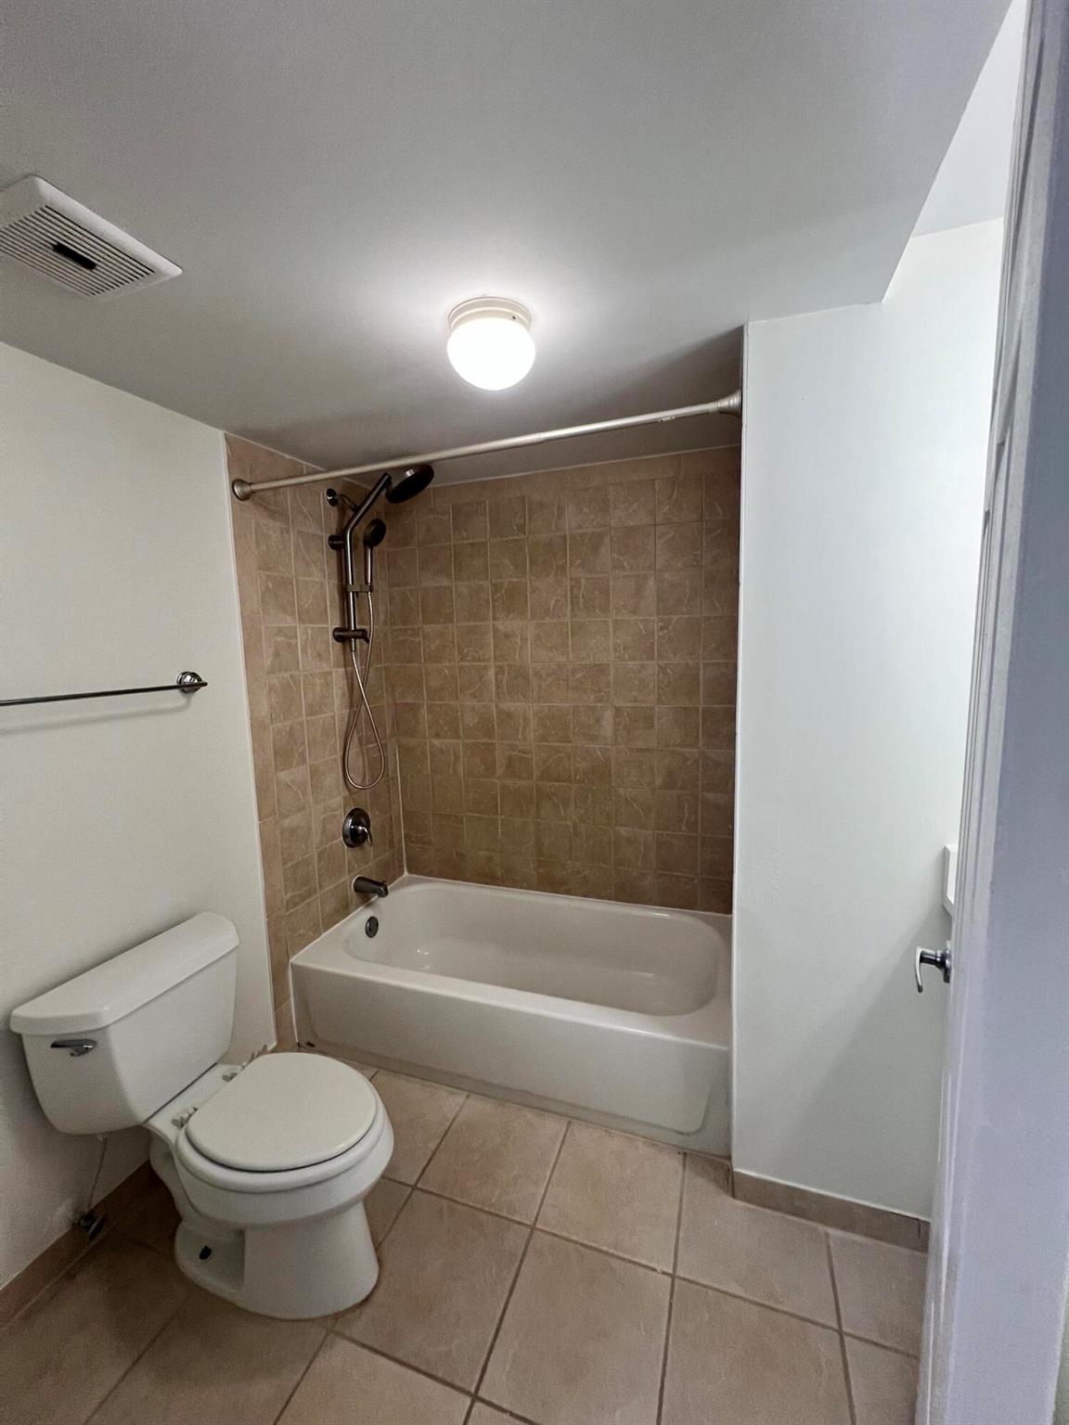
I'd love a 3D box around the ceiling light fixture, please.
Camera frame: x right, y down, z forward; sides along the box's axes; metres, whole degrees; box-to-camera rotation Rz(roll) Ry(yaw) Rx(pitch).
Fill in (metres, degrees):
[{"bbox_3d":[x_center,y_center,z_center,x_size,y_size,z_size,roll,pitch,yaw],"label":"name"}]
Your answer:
[{"bbox_3d":[-0.090,-0.758,1.128,0.180,0.130,0.180,-2,6,0],"label":"ceiling light fixture"}]

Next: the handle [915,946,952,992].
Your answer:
[{"bbox_3d":[0.611,0.399,0.819,0.050,0.060,0.129,3,8,35],"label":"handle"}]

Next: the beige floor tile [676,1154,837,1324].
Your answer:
[{"bbox_3d":[0.532,1.275,1.322,0.333,0.010,0.328,1,7,19],"label":"beige floor tile"}]

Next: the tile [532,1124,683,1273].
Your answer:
[{"bbox_3d":[0.212,1.272,1.433,0.333,0.010,0.328,1,7,19],"label":"tile"}]

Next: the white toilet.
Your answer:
[{"bbox_3d":[-0.686,0.959,1.278,0.768,0.695,0.475,1,7,19],"label":"white toilet"}]

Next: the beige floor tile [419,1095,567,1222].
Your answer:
[{"bbox_3d":[-0.107,1.268,1.544,0.333,0.010,0.328,1,7,19],"label":"beige floor tile"}]

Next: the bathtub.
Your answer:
[{"bbox_3d":[-0.045,1.030,2.063,1.508,0.347,0.755,1,7,19],"label":"bathtub"}]

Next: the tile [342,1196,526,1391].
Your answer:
[{"bbox_3d":[-0.215,1.305,1.234,0.333,0.010,0.325,1,7,19],"label":"tile"}]

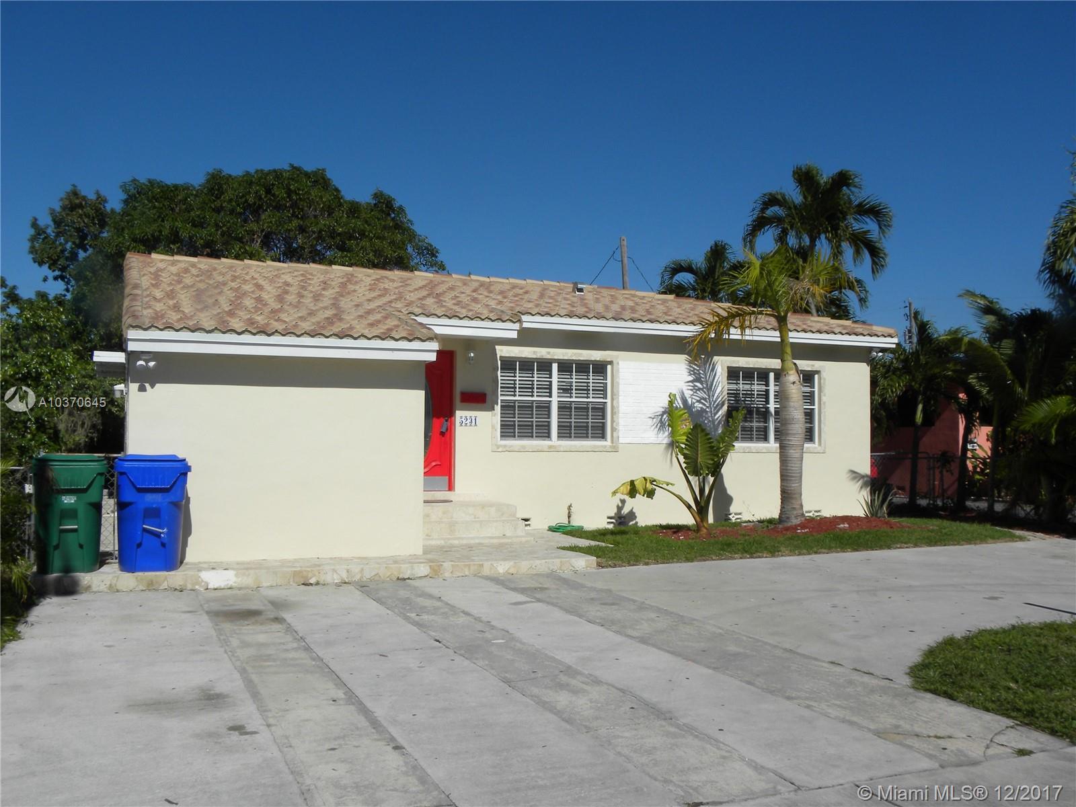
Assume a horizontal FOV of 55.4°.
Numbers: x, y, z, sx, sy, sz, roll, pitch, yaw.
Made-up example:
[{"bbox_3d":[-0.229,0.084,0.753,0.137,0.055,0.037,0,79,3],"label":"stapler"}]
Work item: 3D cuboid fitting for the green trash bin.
[{"bbox_3d":[-4.712,1.096,10.359,0.680,1.150,0.820,1,-3,-23],"label":"green trash bin"}]

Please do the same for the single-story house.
[{"bbox_3d":[-0.545,-0.212,18.003,12.780,4.440,10.980,1,-3,-23],"label":"single-story house"}]

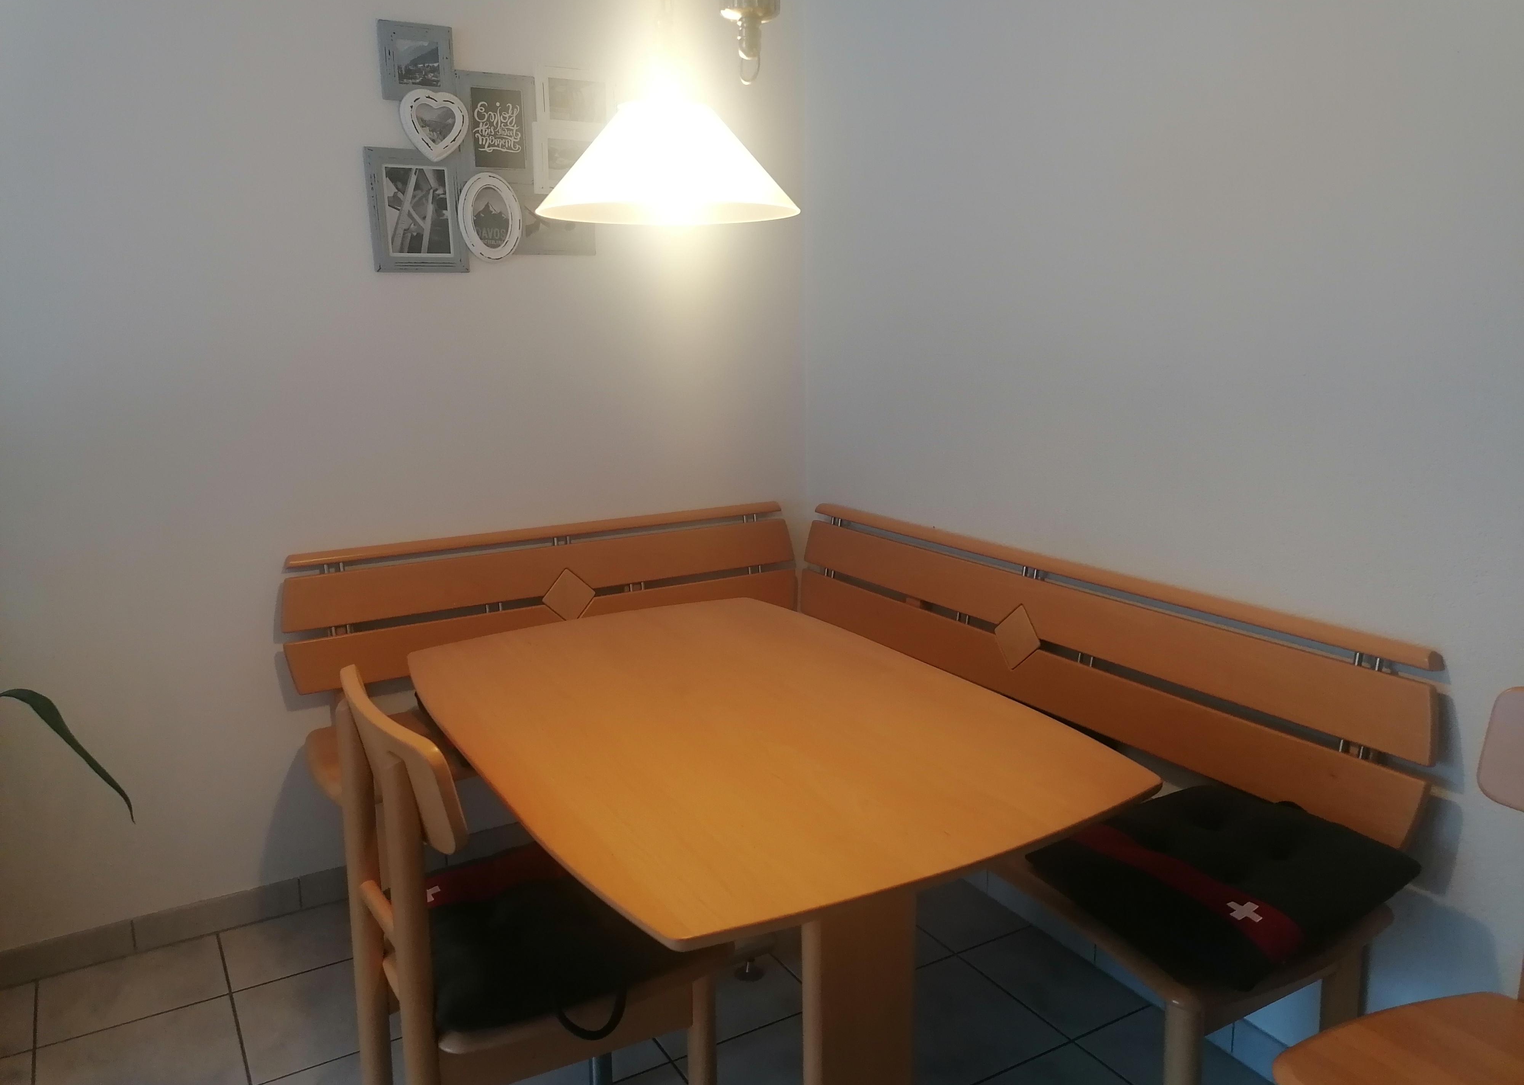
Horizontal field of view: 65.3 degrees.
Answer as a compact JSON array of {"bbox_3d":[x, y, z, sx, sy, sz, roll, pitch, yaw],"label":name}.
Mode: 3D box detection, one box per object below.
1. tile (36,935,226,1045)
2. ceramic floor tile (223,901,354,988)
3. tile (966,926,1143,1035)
[{"bbox_3d":[-1.288,0.913,2.430,0.330,0.012,0.261,-8,15,-29],"label":"tile"},{"bbox_3d":[-1.001,0.871,2.594,0.330,0.012,0.261,-8,15,-29],"label":"ceramic floor tile"},{"bbox_3d":[0.586,0.887,2.405,0.213,0.012,0.330,-8,15,-29],"label":"tile"}]

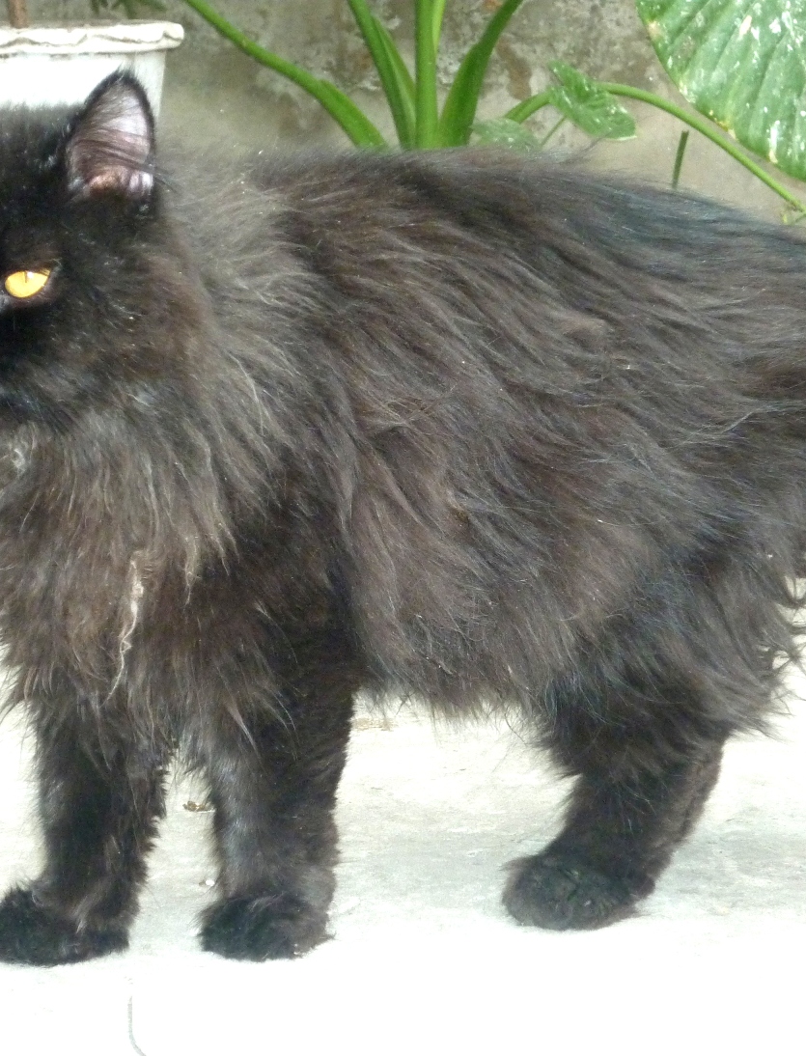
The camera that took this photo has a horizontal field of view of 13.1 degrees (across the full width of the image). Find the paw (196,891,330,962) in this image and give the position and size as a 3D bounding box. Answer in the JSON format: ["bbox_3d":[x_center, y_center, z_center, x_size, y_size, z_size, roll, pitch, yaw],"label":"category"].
[{"bbox_3d":[-0.053,0.144,1.329,0.042,0.026,0.051,7,12,33],"label":"paw"}]

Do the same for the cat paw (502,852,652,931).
[{"bbox_3d":[0.068,0.136,1.369,0.043,0.028,0.055,10,14,44],"label":"cat paw"}]

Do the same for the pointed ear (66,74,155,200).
[{"bbox_3d":[-0.104,-0.140,1.250,0.031,0.046,0.020,5,12,-8],"label":"pointed ear"}]

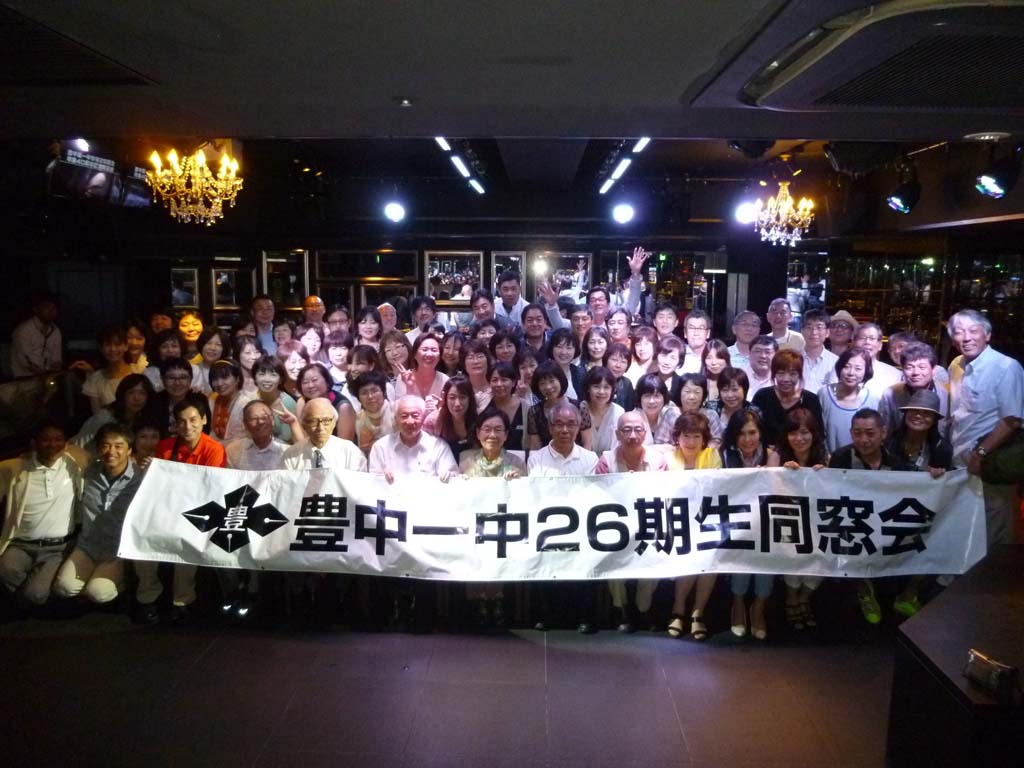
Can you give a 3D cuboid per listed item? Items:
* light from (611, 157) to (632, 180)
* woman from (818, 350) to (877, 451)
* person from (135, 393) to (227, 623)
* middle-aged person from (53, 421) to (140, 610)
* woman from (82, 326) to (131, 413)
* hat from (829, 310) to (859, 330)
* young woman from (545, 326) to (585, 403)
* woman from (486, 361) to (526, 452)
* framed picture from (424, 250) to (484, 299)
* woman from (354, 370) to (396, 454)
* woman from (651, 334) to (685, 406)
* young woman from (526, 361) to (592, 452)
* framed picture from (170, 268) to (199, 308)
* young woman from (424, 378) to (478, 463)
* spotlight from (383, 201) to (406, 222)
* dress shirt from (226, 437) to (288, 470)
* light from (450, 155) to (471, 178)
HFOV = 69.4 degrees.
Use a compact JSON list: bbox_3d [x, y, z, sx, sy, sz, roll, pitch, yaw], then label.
[{"bbox_3d":[0.888,-1.754,5.996,0.070,0.060,1.237,1,9,2],"label":"light"},{"bbox_3d":[2.017,0.527,4.563,0.440,1.490,0.320,3,9,16],"label":"woman"},{"bbox_3d":[-1.906,0.680,4.274,0.540,1.210,0.680,-1,9,-10],"label":"person"},{"bbox_3d":[-2.461,0.787,4.485,0.540,1.090,0.660,-1,8,-12],"label":"middle-aged person"},{"bbox_3d":[-2.770,0.377,5.189,0.450,1.561,0.320,-2,9,-13],"label":"woman"},{"bbox_3d":[2.639,-0.517,5.907,0.260,0.140,0.290,2,8,14],"label":"hat"},{"bbox_3d":[0.338,0.395,5.169,0.430,1.581,0.300,1,9,3],"label":"young woman"},{"bbox_3d":[-0.045,0.567,4.926,0.450,1.450,0.420,1,8,2],"label":"woman"},{"bbox_3d":[-0.680,-1.259,8.743,0.710,0.620,0.050,1,9,2],"label":"framed picture"},{"bbox_3d":[-0.858,0.598,4.834,0.450,1.400,0.450,0,8,-6],"label":"woman"},{"bbox_3d":[1.015,0.450,4.948,0.430,1.553,0.300,2,9,7],"label":"woman"},{"bbox_3d":[0.292,0.531,4.833,0.450,1.370,0.420,1,9,2],"label":"young woman"},{"bbox_3d":[-3.936,-1.148,8.888,0.340,0.470,0.040,1,9,2],"label":"framed picture"},{"bbox_3d":[-0.387,0.599,4.795,0.460,1.286,0.500,0,9,-1],"label":"young woman"},{"bbox_3d":[-1.109,-1.628,6.980,0.230,0.230,0.250,1,21,2],"label":"spotlight"},{"bbox_3d":[-1.472,0.561,4.330,0.440,0.520,0.280,0,9,-6],"label":"dress shirt"},{"bbox_3d":[-0.401,-1.755,5.938,0.070,0.060,1.199,1,9,2],"label":"light"}]

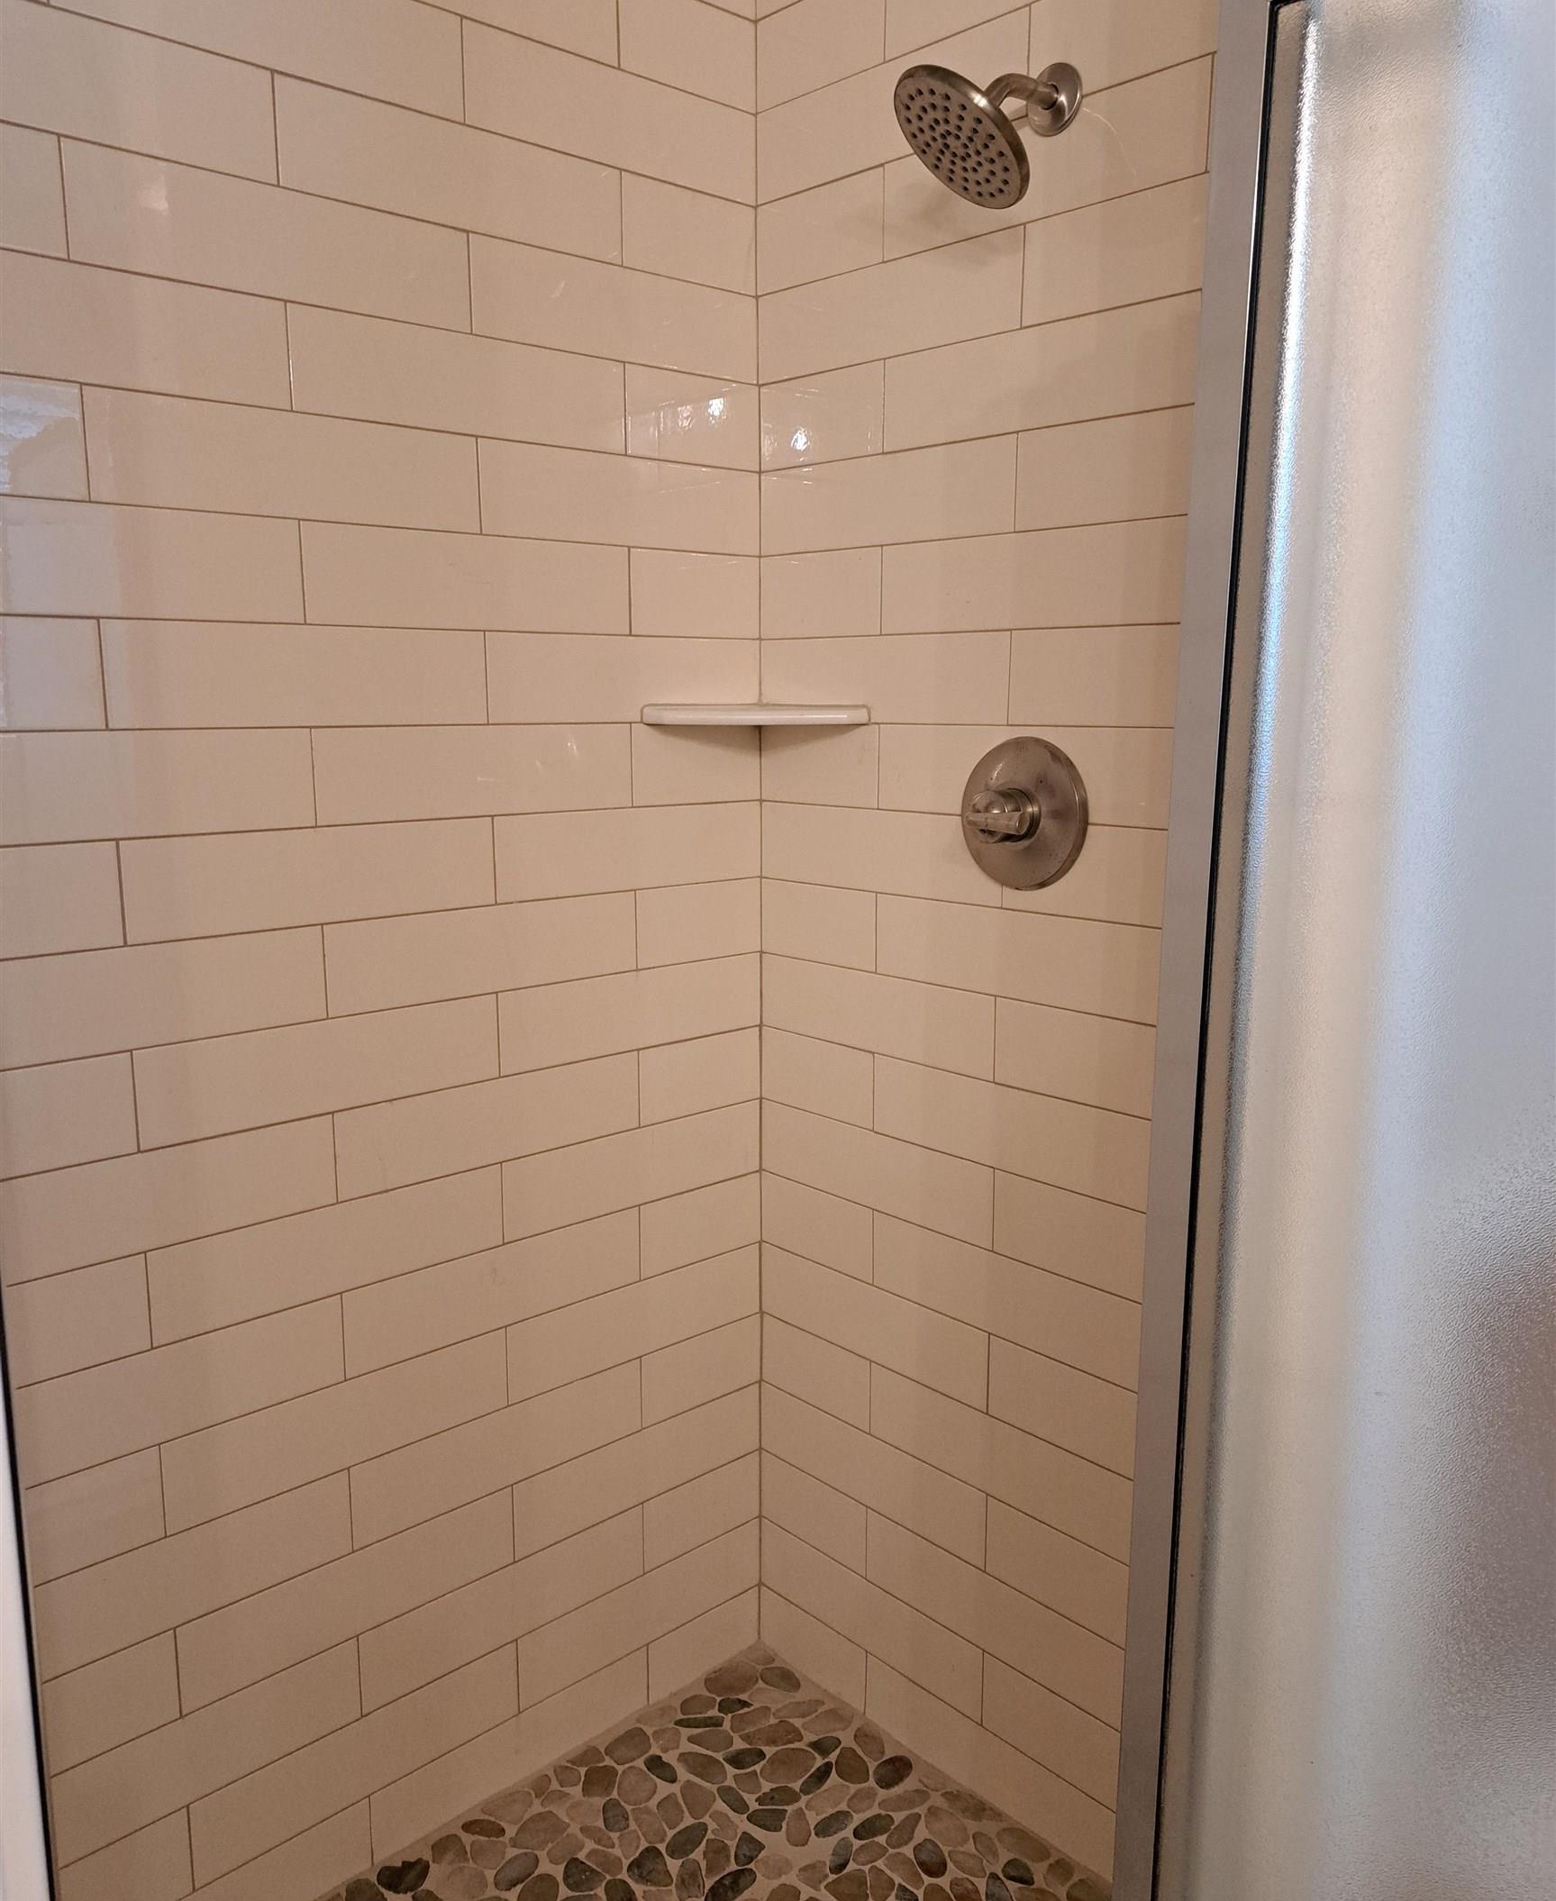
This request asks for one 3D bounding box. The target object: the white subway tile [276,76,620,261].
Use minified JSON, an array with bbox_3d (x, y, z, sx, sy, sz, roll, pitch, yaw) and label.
[{"bbox_3d":[-0.333,-0.815,1.520,0.405,0.102,0.010,-9,14,-41],"label":"white subway tile"}]

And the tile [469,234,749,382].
[{"bbox_3d":[-0.178,-0.738,1.674,0.407,0.102,0.010,-9,14,-41],"label":"tile"}]

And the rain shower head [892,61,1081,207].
[{"bbox_3d":[0.198,-0.800,1.390,0.207,0.157,0.145,-9,13,-42],"label":"rain shower head"}]

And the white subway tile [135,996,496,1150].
[{"bbox_3d":[-0.478,0.126,1.543,0.406,0.101,0.010,-9,14,-42],"label":"white subway tile"}]

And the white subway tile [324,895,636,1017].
[{"bbox_3d":[-0.331,0.001,1.657,0.406,0.101,0.010,-9,14,-42],"label":"white subway tile"}]

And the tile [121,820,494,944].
[{"bbox_3d":[-0.473,-0.078,1.500,0.404,0.101,0.010,-9,13,-42],"label":"tile"}]

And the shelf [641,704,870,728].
[{"bbox_3d":[-0.027,-0.299,1.805,0.272,0.025,0.155,0,10,2],"label":"shelf"}]

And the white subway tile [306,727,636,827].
[{"bbox_3d":[-0.333,-0.204,1.631,0.404,0.102,0.010,-9,14,-41],"label":"white subway tile"}]

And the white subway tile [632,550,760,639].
[{"bbox_3d":[-0.102,-0.440,1.784,0.207,0.101,0.010,-9,13,-42],"label":"white subway tile"}]

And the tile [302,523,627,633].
[{"bbox_3d":[-0.329,-0.402,1.578,0.404,0.101,0.010,-9,13,-42],"label":"tile"}]

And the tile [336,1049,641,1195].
[{"bbox_3d":[-0.333,0.203,1.704,0.406,0.102,0.010,-9,14,-41],"label":"tile"}]

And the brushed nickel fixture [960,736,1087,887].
[{"bbox_3d":[0.246,-0.146,1.565,0.078,0.167,0.167,-9,14,-42],"label":"brushed nickel fixture"}]

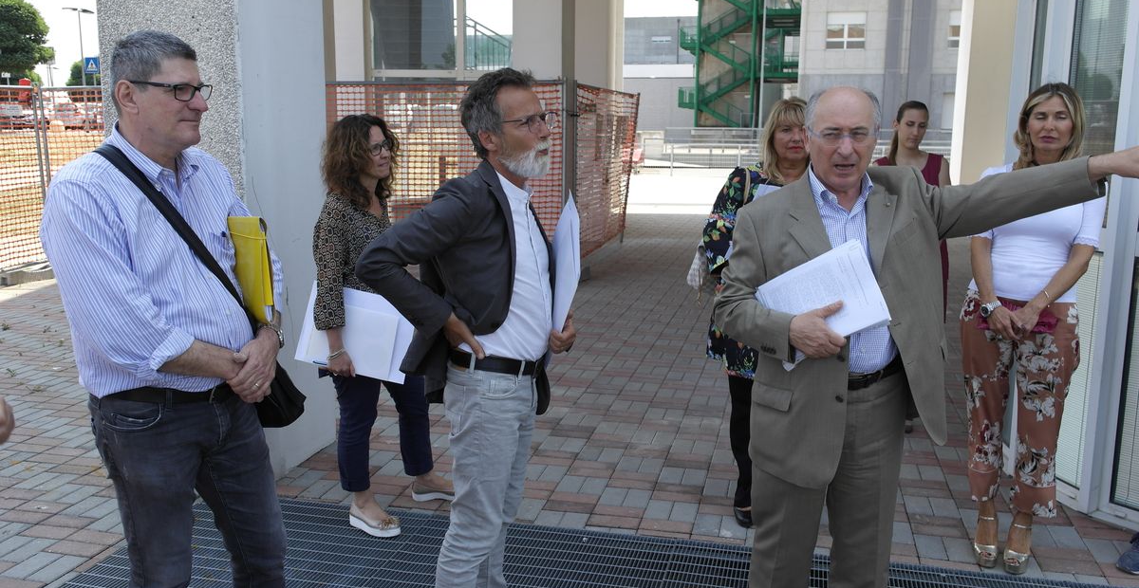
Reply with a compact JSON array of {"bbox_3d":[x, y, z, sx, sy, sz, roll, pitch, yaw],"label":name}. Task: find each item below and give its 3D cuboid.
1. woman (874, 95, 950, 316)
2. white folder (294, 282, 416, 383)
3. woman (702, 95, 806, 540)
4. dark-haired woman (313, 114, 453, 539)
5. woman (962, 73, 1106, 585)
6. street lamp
[{"bbox_3d":[1.715,-0.123,4.872,0.450,1.690,0.320,2,10,12],"label":"woman"},{"bbox_3d":[-0.780,0.139,3.510,0.420,0.300,0.020,12,-2,2],"label":"white folder"},{"bbox_3d":[0.825,0.086,3.712,0.550,1.660,0.380,2,10,7],"label":"woman"},{"bbox_3d":[-0.699,0.108,3.688,0.480,1.600,0.480,5,11,23],"label":"dark-haired woman"},{"bbox_3d":[1.629,0.127,3.361,0.500,1.710,0.380,5,11,25],"label":"woman"},{"bbox_3d":[-23.325,-10.742,45.507,0.320,5.790,1.950,5,11,23],"label":"street lamp"}]

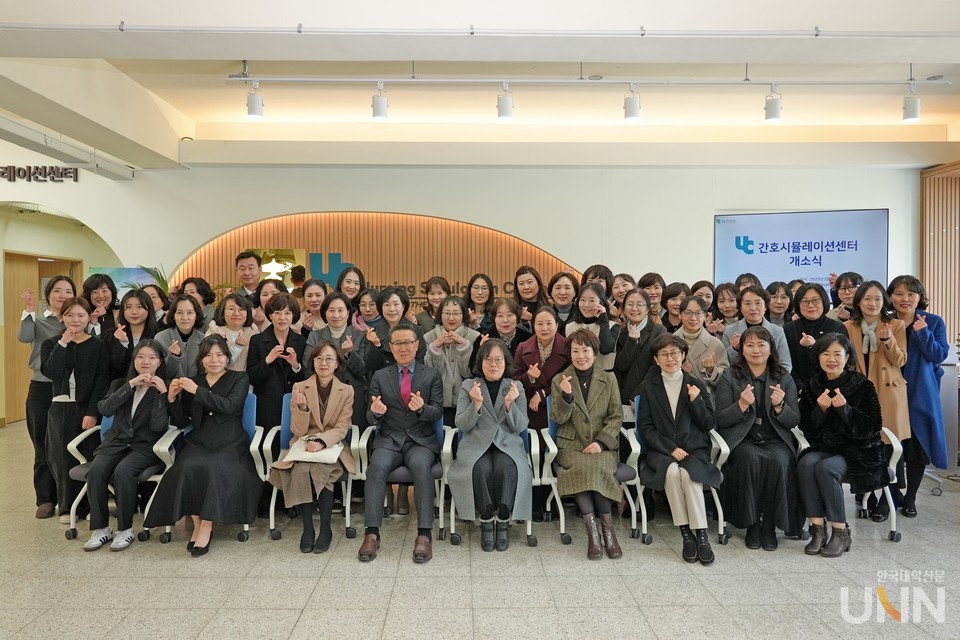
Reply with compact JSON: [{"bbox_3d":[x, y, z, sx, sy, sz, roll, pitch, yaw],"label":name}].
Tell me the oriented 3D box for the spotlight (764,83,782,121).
[{"bbox_3d":[2.096,-1.557,4.760,0.114,0.255,0.116,0,1,0],"label":"spotlight"}]

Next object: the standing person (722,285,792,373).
[{"bbox_3d":[2.038,0.553,4.905,0.500,1.627,0.360,0,1,14],"label":"standing person"}]

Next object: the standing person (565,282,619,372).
[{"bbox_3d":[0.851,0.536,5.105,0.460,1.647,0.360,0,1,7],"label":"standing person"}]

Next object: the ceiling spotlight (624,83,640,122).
[{"bbox_3d":[1.083,-1.544,4.720,0.114,0.255,0.116,0,1,0],"label":"ceiling spotlight"}]

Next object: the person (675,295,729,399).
[{"bbox_3d":[1.534,0.589,4.700,0.470,1.520,0.350,0,1,14],"label":"person"}]

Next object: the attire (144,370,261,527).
[{"bbox_3d":[-1.828,0.787,4.408,0.700,0.940,0.640,-1,3,-12],"label":"attire"}]

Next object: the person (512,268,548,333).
[{"bbox_3d":[0.408,0.448,5.392,0.470,1.745,0.330,0,1,5],"label":"person"}]

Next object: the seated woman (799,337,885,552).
[{"bbox_3d":[2.259,0.723,4.200,0.510,1.275,0.700,1,1,24],"label":"seated woman"}]

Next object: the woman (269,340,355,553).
[{"bbox_3d":[-1.044,0.744,4.199,0.500,1.210,0.690,0,1,-8],"label":"woman"}]

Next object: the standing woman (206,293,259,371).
[{"bbox_3d":[-1.856,0.569,5.035,0.460,1.520,0.340,0,1,-17],"label":"standing woman"}]

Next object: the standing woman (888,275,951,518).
[{"bbox_3d":[3.078,0.519,4.700,0.470,1.667,0.360,1,1,36],"label":"standing woman"}]

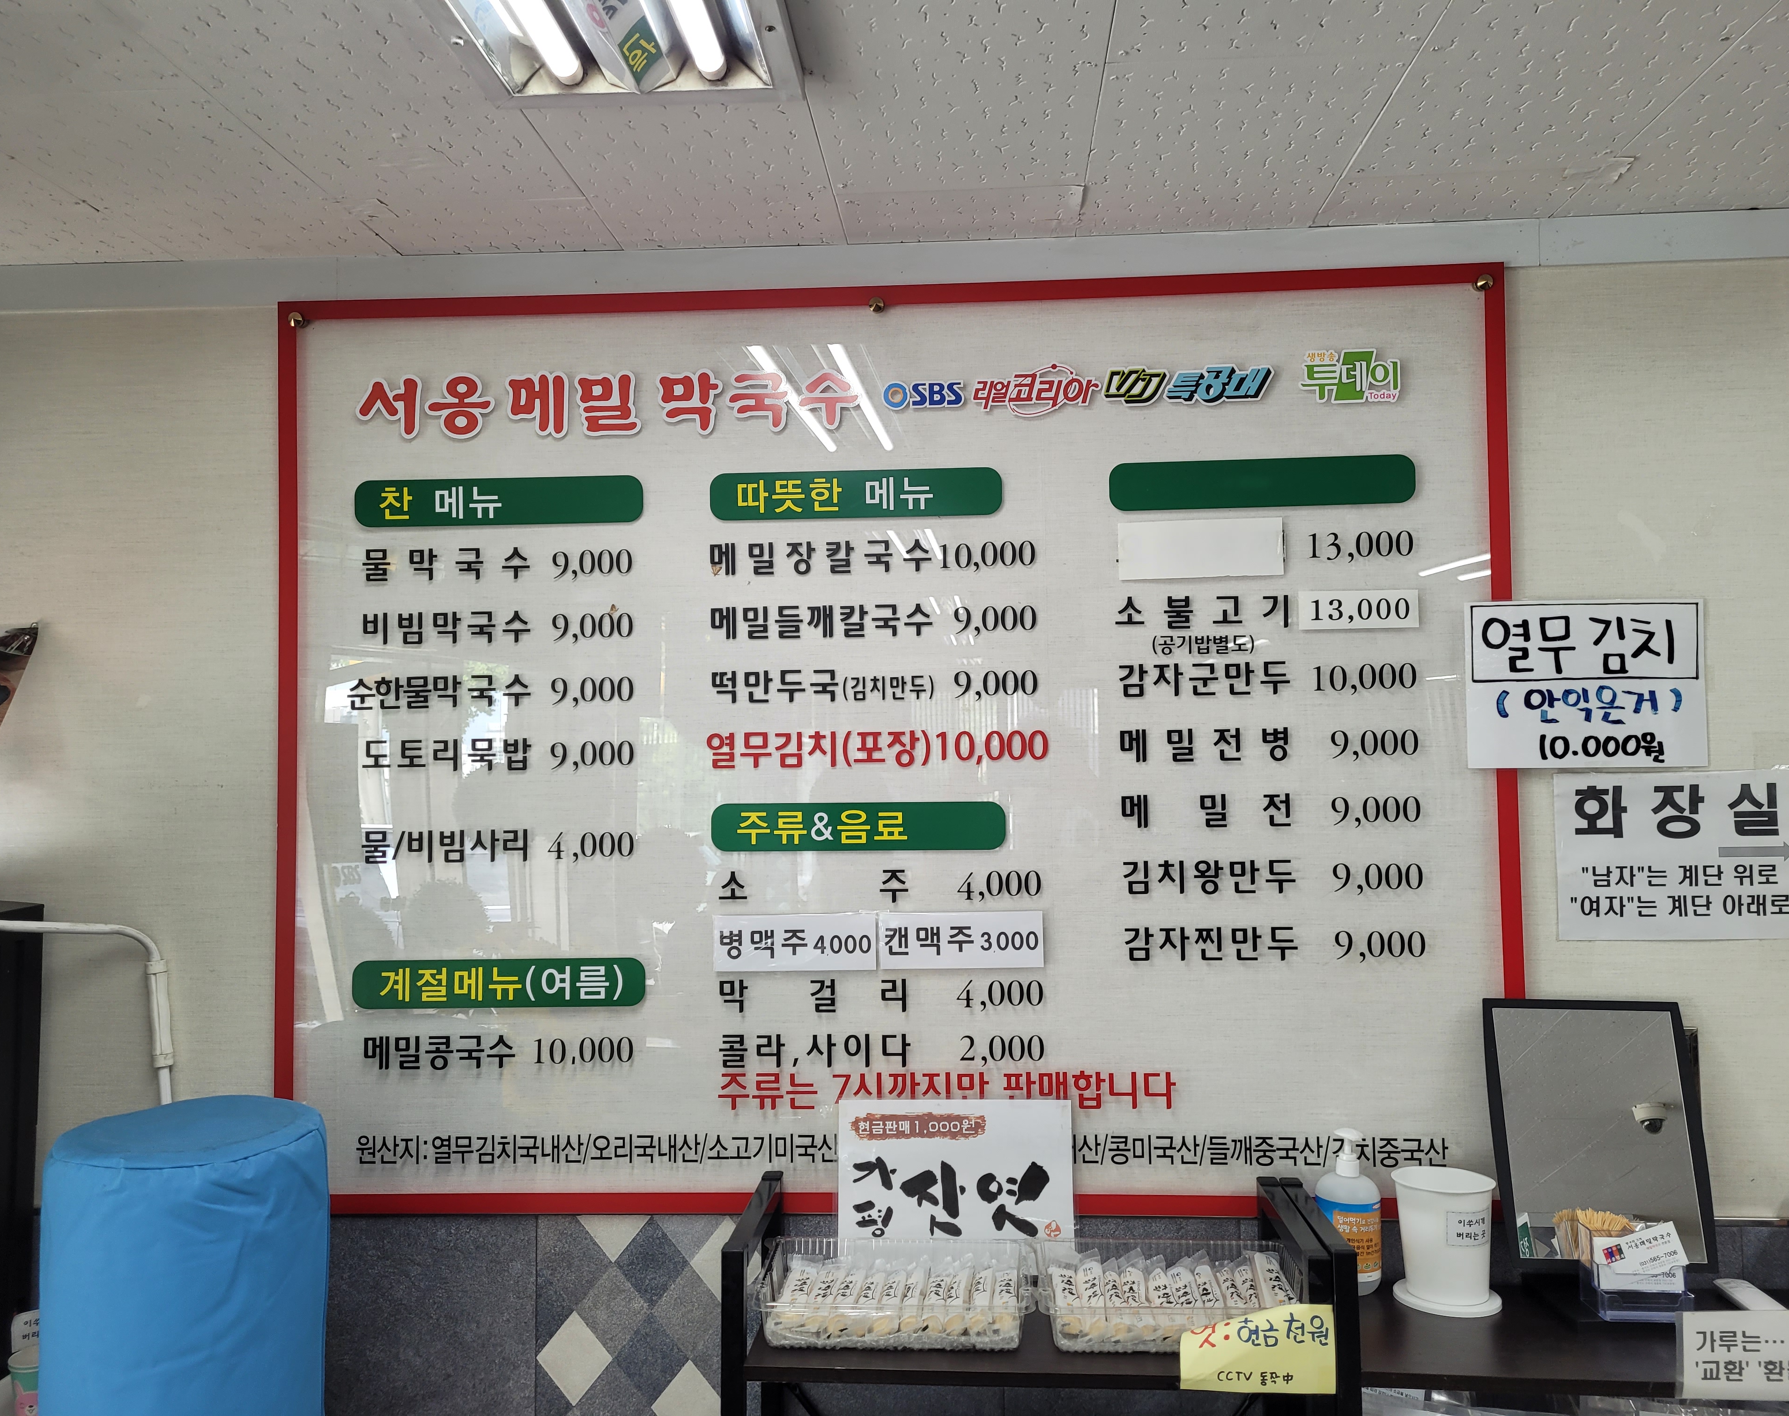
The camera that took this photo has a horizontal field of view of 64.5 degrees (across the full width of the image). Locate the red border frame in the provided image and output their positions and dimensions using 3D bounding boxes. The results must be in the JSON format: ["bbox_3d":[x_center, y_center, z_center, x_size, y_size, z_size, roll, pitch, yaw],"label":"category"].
[{"bbox_3d":[-0.015,0.047,1.840,1.605,1.206,0.030,-1,-2,3],"label":"red border frame"}]

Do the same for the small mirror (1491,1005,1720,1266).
[{"bbox_3d":[0.864,0.526,1.748,0.235,0.316,0.030,0,-19,4],"label":"small mirror"}]

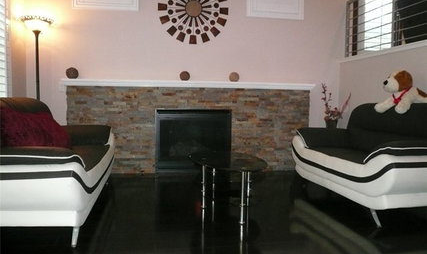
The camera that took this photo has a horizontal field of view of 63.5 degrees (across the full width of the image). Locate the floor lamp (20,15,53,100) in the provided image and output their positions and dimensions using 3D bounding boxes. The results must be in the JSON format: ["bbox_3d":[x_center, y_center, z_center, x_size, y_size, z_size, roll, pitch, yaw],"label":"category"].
[{"bbox_3d":[-2.018,-0.323,3.978,0.345,1.849,0.345,0,3,-8],"label":"floor lamp"}]

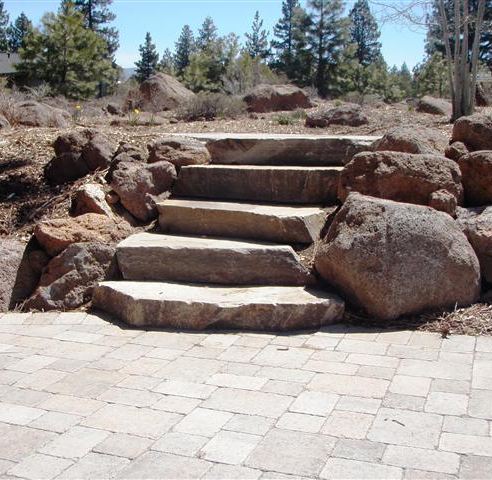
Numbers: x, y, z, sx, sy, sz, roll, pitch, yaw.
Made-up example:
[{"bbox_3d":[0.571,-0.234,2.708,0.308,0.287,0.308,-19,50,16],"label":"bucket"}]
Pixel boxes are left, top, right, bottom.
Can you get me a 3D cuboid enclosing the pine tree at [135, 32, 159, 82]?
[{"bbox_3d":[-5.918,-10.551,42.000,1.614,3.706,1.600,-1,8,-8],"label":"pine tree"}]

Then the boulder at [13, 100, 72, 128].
[{"bbox_3d":[-2.694,-1.661,9.300,0.741,0.371,0.600,-2,8,-16],"label":"boulder"}]

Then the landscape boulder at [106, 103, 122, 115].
[{"bbox_3d":[-2.340,-2.340,12.500,0.285,0.213,0.240,-1,8,-10],"label":"landscape boulder"}]

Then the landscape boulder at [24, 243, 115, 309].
[{"bbox_3d":[-1.000,0.202,4.050,0.507,0.352,0.400,-2,8,-14],"label":"landscape boulder"}]

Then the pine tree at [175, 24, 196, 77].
[{"bbox_3d":[-3.875,-11.561,45.000,1.665,4.483,1.700,0,8,-5],"label":"pine tree"}]

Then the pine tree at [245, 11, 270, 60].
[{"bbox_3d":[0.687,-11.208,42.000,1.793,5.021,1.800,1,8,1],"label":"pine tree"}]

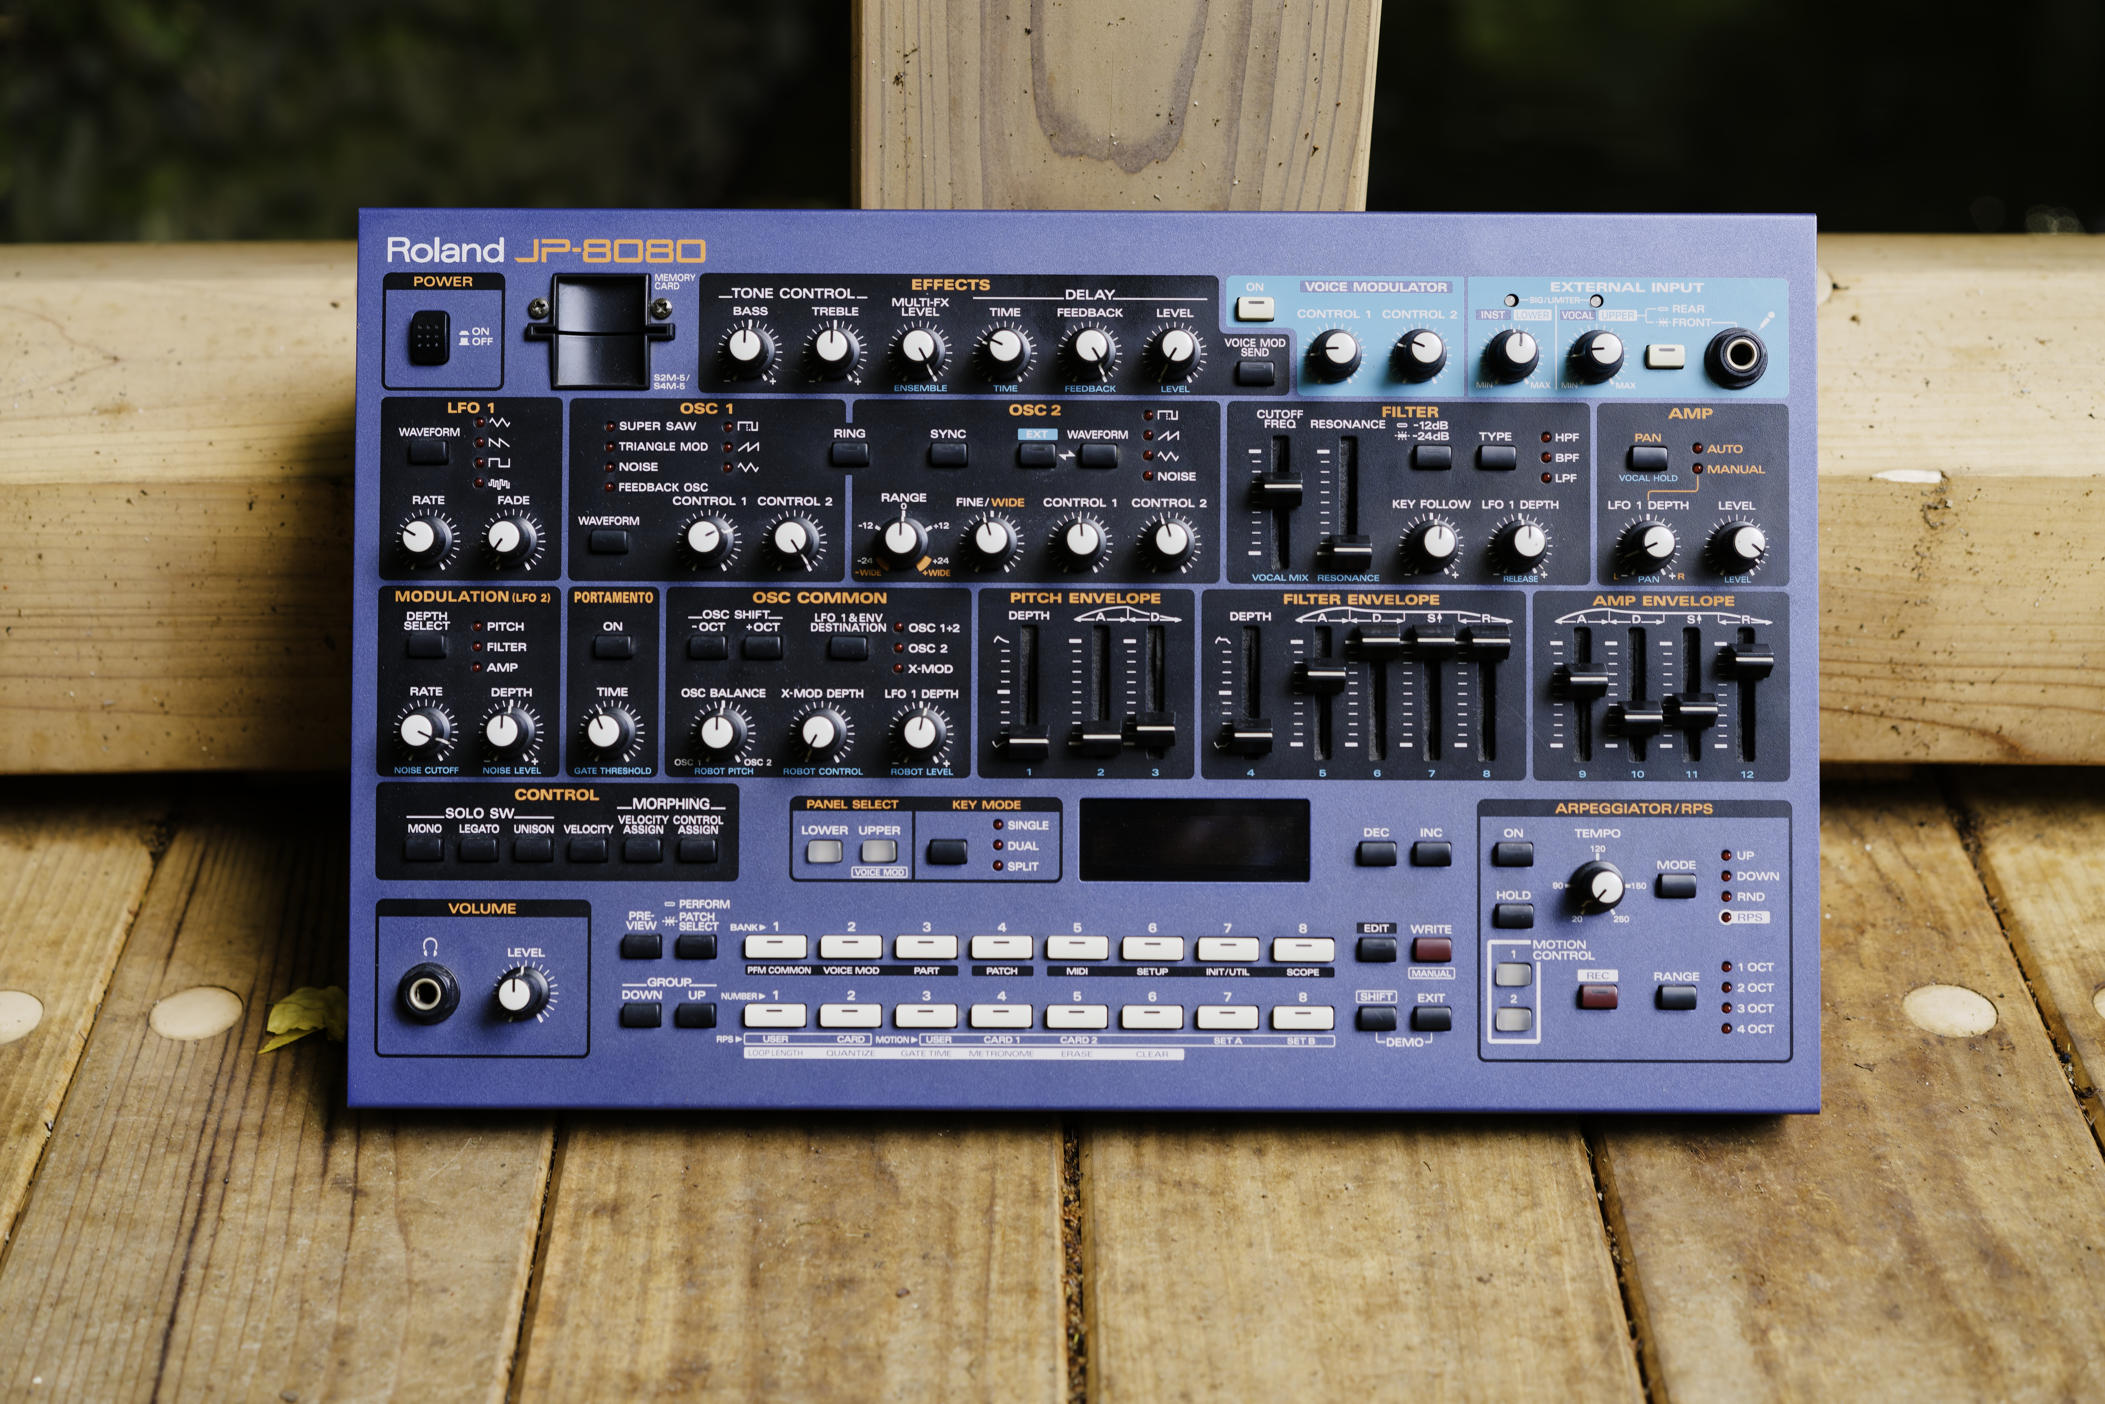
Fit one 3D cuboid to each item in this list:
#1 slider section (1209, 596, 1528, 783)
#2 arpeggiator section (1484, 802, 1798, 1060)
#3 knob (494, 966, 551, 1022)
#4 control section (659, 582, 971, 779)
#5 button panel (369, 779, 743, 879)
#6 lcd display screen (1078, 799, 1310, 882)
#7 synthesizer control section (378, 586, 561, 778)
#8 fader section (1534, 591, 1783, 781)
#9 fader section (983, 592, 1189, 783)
[{"bbox_3d":[0.091,-0.005,0.930,0.094,0.056,0.012,0,-2,0],"label":"slider section"},{"bbox_3d":[0.169,0.066,0.924,0.091,0.076,0.018,0,-2,0],"label":"arpeggiator section"},{"bbox_3d":[-0.153,0.085,0.923,0.016,0.016,0.017,0,-2,0],"label":"knob"},{"bbox_3d":[-0.068,-0.006,0.927,0.089,0.056,0.018,0,-2,0],"label":"control section"},{"bbox_3d":[-0.143,0.038,0.932,0.105,0.029,0.005,0,-2,0],"label":"button panel"},{"bbox_3d":[0.042,0.040,0.935,0.067,0.024,0.004,0,-2,0],"label":"lcd display screen"},{"bbox_3d":[-0.169,-0.006,0.927,0.053,0.056,0.018,0,-2,0],"label":"synthesizer control section"},{"bbox_3d":[0.177,-0.005,0.929,0.074,0.055,0.012,0,-2,0],"label":"fader section"},{"bbox_3d":[0.010,-0.005,0.930,0.063,0.055,0.012,0,-2,0],"label":"fader section"}]

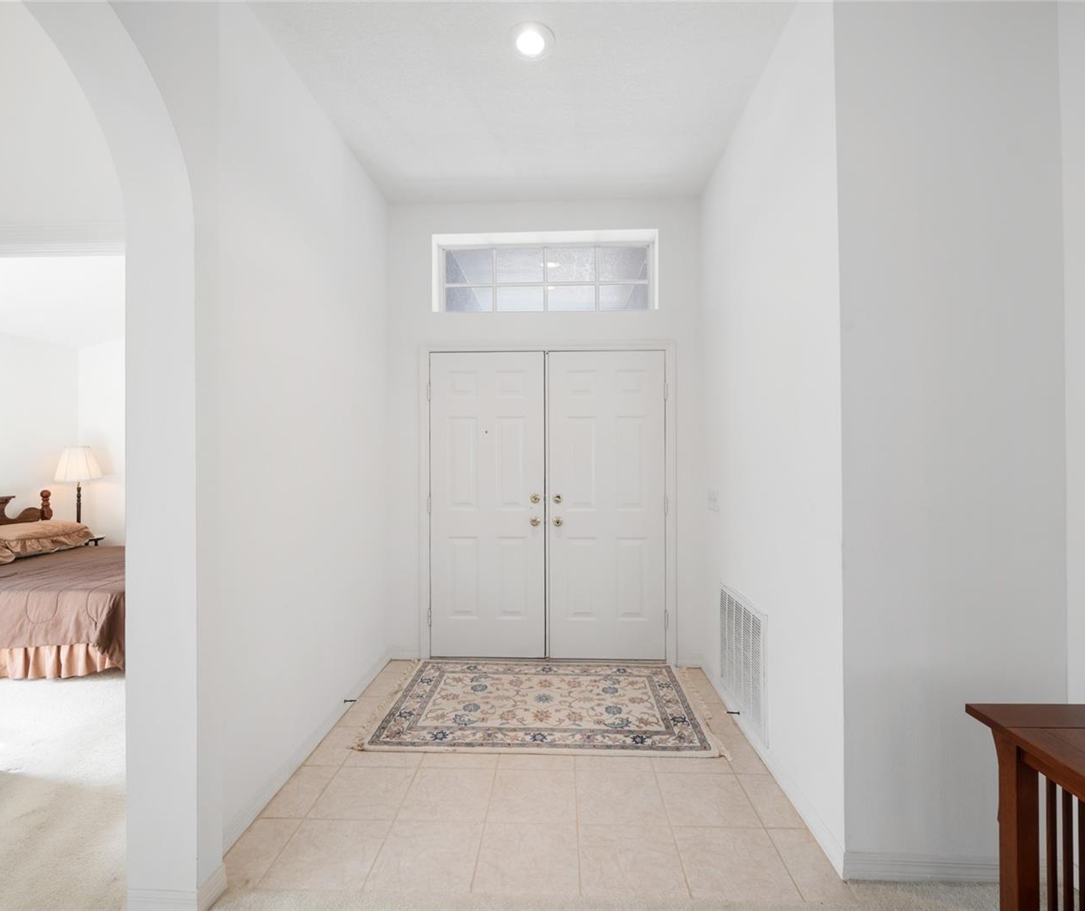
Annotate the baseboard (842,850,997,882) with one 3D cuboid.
[{"bbox_3d":[1.275,1.275,1.650,0.690,0.094,0.015,0,0,2],"label":"baseboard"}]

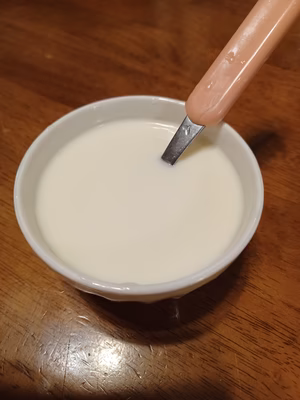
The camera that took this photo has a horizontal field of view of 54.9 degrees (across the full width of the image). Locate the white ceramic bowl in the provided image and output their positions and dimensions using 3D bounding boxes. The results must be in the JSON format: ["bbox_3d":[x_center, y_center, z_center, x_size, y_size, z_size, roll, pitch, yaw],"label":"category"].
[{"bbox_3d":[-0.005,0.002,0.161,0.115,0.056,0.115,0,56,0],"label":"white ceramic bowl"}]

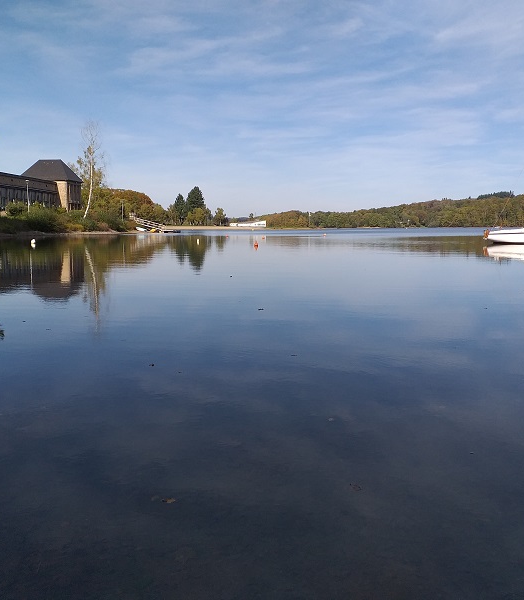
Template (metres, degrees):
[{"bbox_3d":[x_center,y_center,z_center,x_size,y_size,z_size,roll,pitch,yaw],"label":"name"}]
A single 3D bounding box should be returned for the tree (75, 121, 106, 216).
[{"bbox_3d":[-29.080,-21.512,104.193,4.800,16.500,4.600,0,7,0],"label":"tree"}]

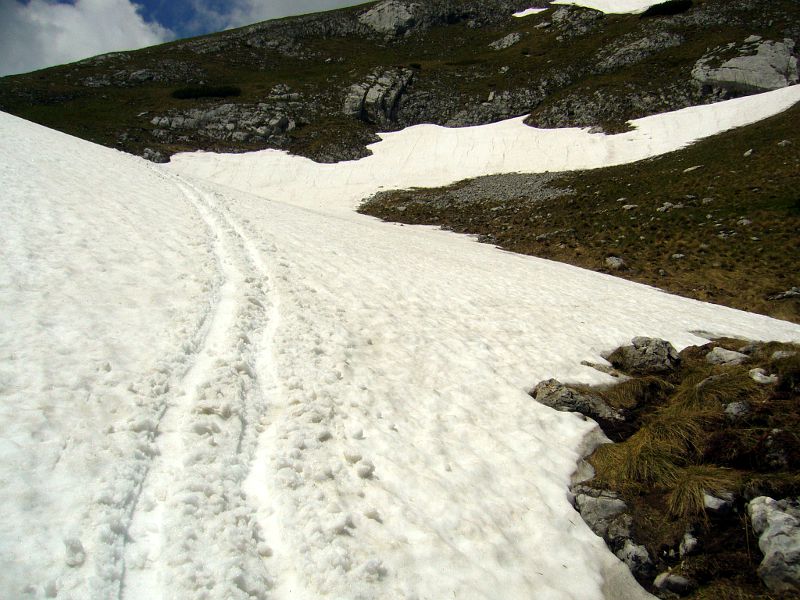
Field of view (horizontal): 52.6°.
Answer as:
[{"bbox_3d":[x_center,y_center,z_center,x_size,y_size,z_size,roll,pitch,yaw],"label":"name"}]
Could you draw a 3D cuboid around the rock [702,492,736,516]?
[{"bbox_3d":[2.244,1.441,5.700,0.230,0.150,0.180,2,6,21],"label":"rock"}]

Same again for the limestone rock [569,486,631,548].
[{"bbox_3d":[1.246,1.338,5.000,0.390,0.340,0.320,1,5,14],"label":"limestone rock"}]

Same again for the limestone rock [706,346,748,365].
[{"bbox_3d":[4.939,0.837,12.200,0.620,0.280,0.450,2,6,22],"label":"limestone rock"}]

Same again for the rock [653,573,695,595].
[{"bbox_3d":[1.488,1.542,4.400,0.230,0.120,0.160,2,5,19],"label":"rock"}]

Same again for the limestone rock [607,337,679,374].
[{"bbox_3d":[3.161,0.720,10.500,0.940,0.470,0.680,2,5,17],"label":"limestone rock"}]

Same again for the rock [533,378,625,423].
[{"bbox_3d":[1.615,0.919,7.400,0.820,0.380,0.500,1,5,12],"label":"rock"}]

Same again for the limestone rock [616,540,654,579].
[{"bbox_3d":[1.310,1.449,4.500,0.210,0.200,0.180,2,5,16],"label":"limestone rock"}]

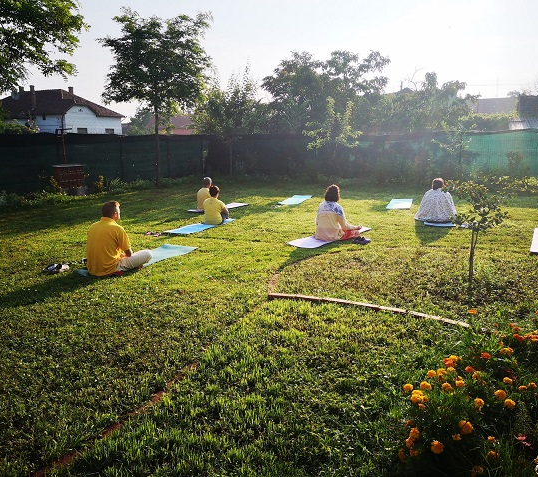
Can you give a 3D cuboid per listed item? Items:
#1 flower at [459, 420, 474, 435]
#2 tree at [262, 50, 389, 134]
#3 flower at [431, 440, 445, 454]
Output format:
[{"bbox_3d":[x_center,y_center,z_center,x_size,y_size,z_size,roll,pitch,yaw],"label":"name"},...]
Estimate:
[{"bbox_3d":[0.896,0.857,2.250,0.060,0.050,0.060,-1,12,0],"label":"flower"},{"bbox_3d":[2.504,-6.224,24.252,6.100,5.900,5.400,-1,12,0],"label":"tree"},{"bbox_3d":[0.722,0.893,2.120,0.058,0.050,0.058,-1,12,0],"label":"flower"}]

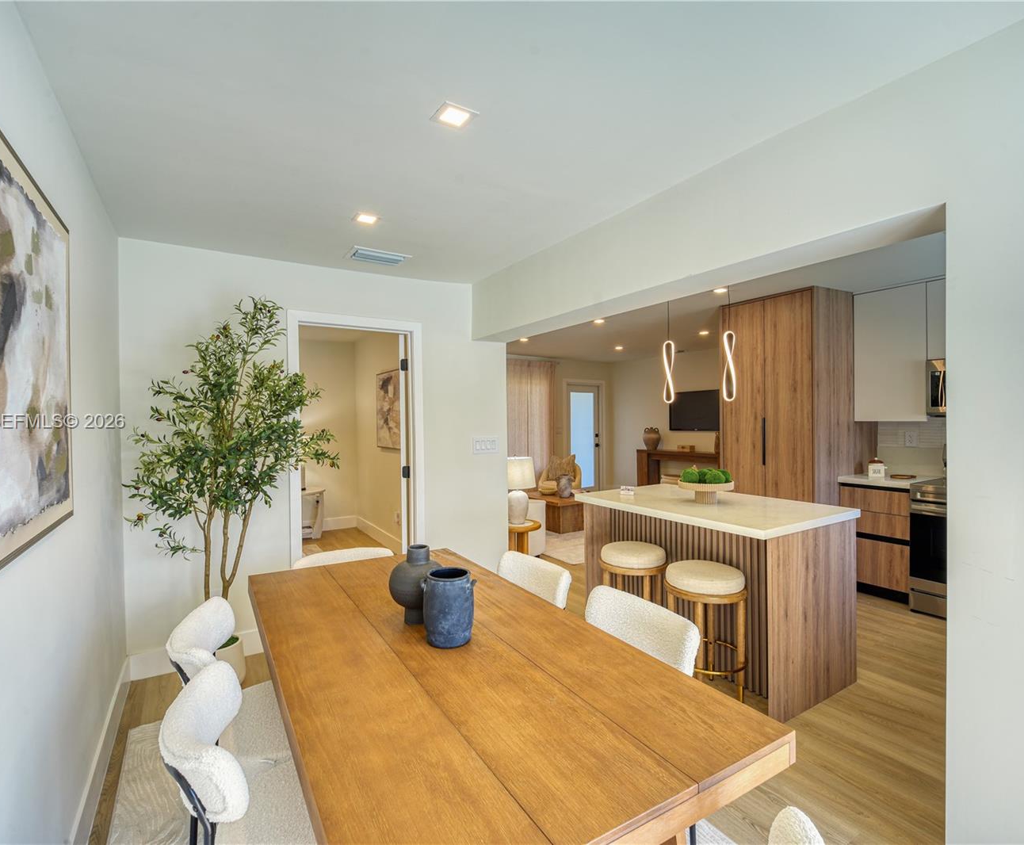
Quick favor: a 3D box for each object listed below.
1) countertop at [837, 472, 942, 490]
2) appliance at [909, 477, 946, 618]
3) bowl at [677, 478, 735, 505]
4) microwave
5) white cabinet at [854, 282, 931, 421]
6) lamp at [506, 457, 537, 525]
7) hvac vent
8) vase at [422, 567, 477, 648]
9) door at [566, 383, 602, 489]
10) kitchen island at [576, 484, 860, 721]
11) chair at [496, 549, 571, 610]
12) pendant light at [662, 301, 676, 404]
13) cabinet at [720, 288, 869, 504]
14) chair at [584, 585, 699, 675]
[{"bbox_3d":[3.038,0.459,3.951,0.680,0.042,0.480,-1,1,-33],"label":"countertop"},{"bbox_3d":[3.376,0.899,3.433,0.700,0.925,0.760,-1,1,-33],"label":"appliance"},{"bbox_3d":[1.171,0.406,2.926,0.330,0.125,0.330,-1,1,0],"label":"bowl"},{"bbox_3d":[3.514,-0.262,3.537,0.410,0.420,0.760,-1,1,-32],"label":"microwave"},{"bbox_3d":[3.159,-0.540,4.034,0.380,1.055,0.485,-1,1,-33],"label":"white cabinet"},{"bbox_3d":[0.042,0.604,4.478,0.360,0.610,0.360,-1,1,0],"label":"lamp"},{"bbox_3d":[-0.850,-1.044,3.151,0.385,0.030,0.265,-1,1,-33],"label":"hvac vent"},{"bbox_3d":[-0.199,0.575,1.549,0.166,0.205,0.154,0,1,0],"label":"vase"},{"bbox_3d":[1.298,0.353,8.712,0.770,2.030,0.050,-1,1,-33],"label":"door"},{"bbox_3d":[1.186,0.950,3.043,0.960,0.920,1.345,-1,1,-32],"label":"kitchen island"},{"bbox_3d":[-0.069,1.035,2.120,0.550,0.790,0.480,-1,1,-32],"label":"chair"},{"bbox_3d":[1.010,-0.578,3.181,0.090,0.910,0.090,-1,1,-33],"label":"pendant light"},{"bbox_3d":[2.569,0.163,4.475,0.970,2.440,0.840,-1,1,-32],"label":"cabinet"},{"bbox_3d":[0.262,1.016,1.577,0.550,0.790,0.490,-1,1,-33],"label":"chair"}]

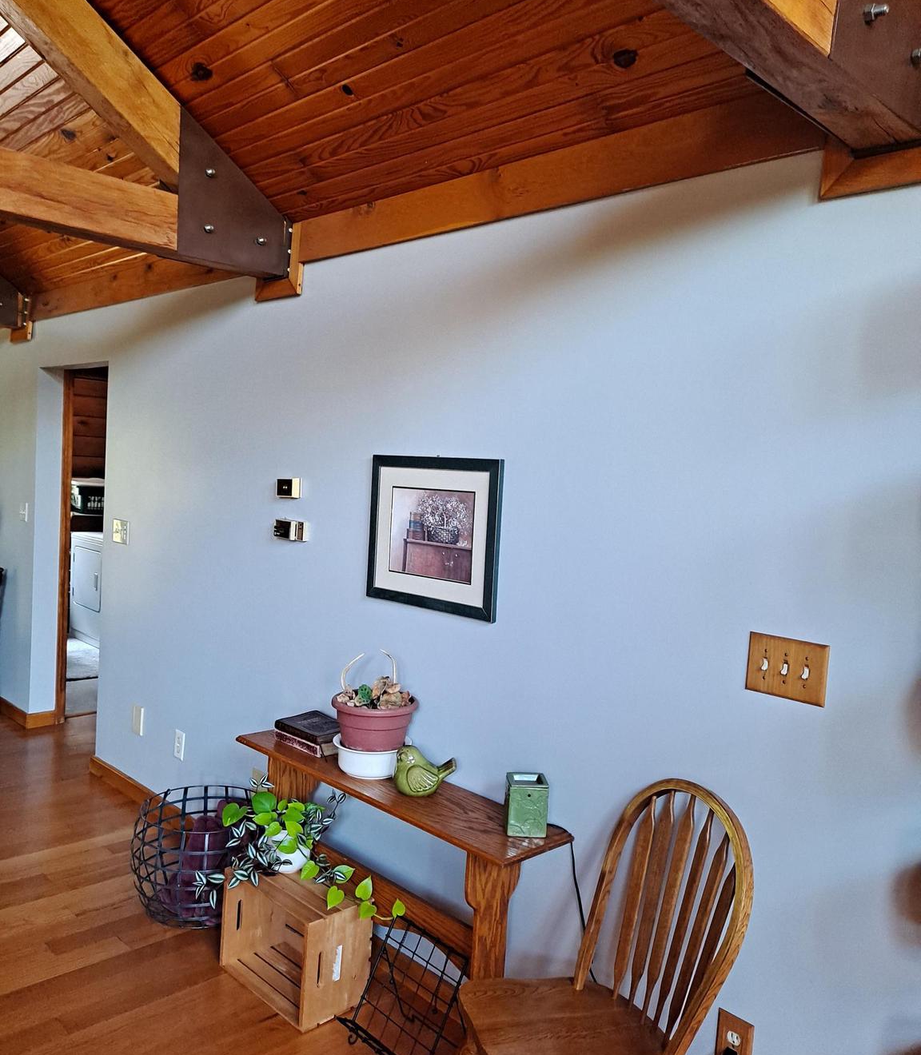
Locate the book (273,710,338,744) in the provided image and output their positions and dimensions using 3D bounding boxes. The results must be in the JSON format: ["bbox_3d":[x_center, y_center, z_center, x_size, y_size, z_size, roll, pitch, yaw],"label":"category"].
[{"bbox_3d":[-0.482,0.672,2.977,0.214,0.033,0.170,6,5,39],"label":"book"}]

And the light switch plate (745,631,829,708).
[{"bbox_3d":[0.704,0.307,1.926,0.176,0.131,0.020,7,5,44],"label":"light switch plate"}]

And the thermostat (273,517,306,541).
[{"bbox_3d":[-0.622,0.010,3.225,0.180,0.073,0.034,7,5,44],"label":"thermostat"}]

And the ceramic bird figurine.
[{"bbox_3d":[-0.092,0.704,2.588,0.185,0.136,0.122,1,4,-28],"label":"ceramic bird figurine"}]

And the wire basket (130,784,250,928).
[{"bbox_3d":[-0.919,1.181,3.197,0.485,0.380,0.485,7,5,44],"label":"wire basket"}]

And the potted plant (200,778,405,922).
[{"bbox_3d":[-0.486,1.019,2.773,0.640,0.350,0.330,7,5,44],"label":"potted plant"}]

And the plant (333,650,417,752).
[{"bbox_3d":[-0.263,0.553,2.727,0.268,0.340,0.268,3,4,0],"label":"plant"}]

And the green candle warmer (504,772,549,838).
[{"bbox_3d":[0.174,0.735,2.352,0.100,0.134,0.102,3,4,-4],"label":"green candle warmer"}]

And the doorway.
[{"bbox_3d":[-2.011,0.173,4.796,0.900,2.060,0.180,7,5,44],"label":"doorway"}]

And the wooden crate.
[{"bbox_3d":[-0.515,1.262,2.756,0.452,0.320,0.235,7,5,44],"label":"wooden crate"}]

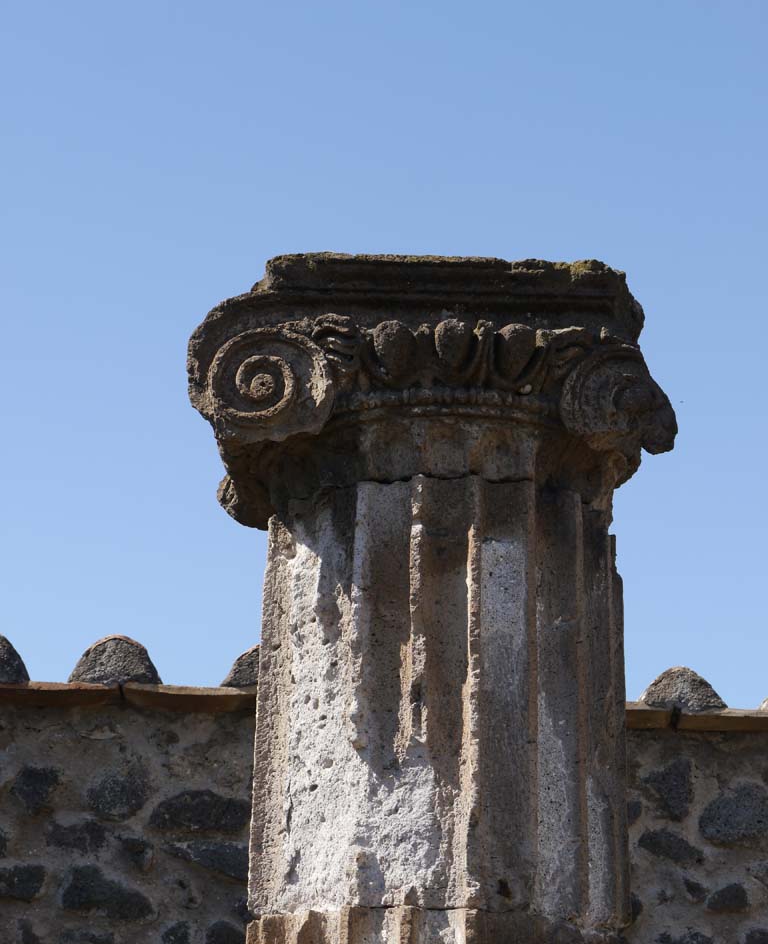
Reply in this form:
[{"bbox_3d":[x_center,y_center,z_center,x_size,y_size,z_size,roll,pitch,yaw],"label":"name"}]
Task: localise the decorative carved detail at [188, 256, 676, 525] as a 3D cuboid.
[{"bbox_3d":[0.100,-0.095,4.003,0.828,0.388,0.806,1,-17,0],"label":"decorative carved detail"}]

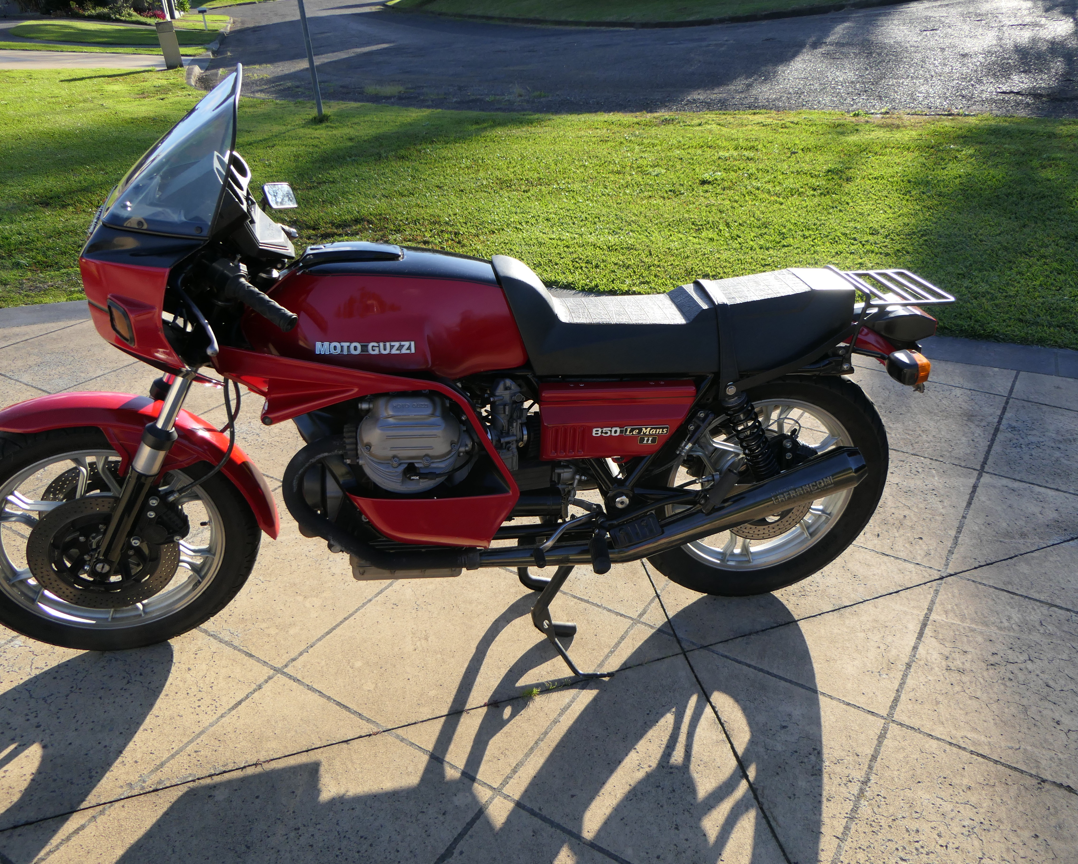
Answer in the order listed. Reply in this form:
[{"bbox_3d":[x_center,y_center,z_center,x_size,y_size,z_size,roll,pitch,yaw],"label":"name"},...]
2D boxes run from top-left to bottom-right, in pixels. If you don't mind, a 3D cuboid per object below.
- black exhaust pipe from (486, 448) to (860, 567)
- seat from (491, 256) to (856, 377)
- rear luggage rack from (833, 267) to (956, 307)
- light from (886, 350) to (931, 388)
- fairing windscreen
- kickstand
[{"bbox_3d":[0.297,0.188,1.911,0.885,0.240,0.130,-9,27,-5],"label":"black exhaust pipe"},{"bbox_3d":[0.282,-0.289,1.880,0.785,0.228,0.260,-4,27,-8],"label":"seat"},{"bbox_3d":[0.783,-0.337,1.944,0.218,0.050,0.224,-4,27,-8],"label":"rear luggage rack"},{"bbox_3d":[0.790,-0.138,1.855,0.084,0.072,0.070,-4,27,-8],"label":"light"},{"bbox_3d":[-0.671,-0.522,1.568,0.290,0.280,0.410,-8,32,-15],"label":"fairing windscreen"},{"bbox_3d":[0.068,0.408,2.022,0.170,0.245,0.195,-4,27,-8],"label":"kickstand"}]

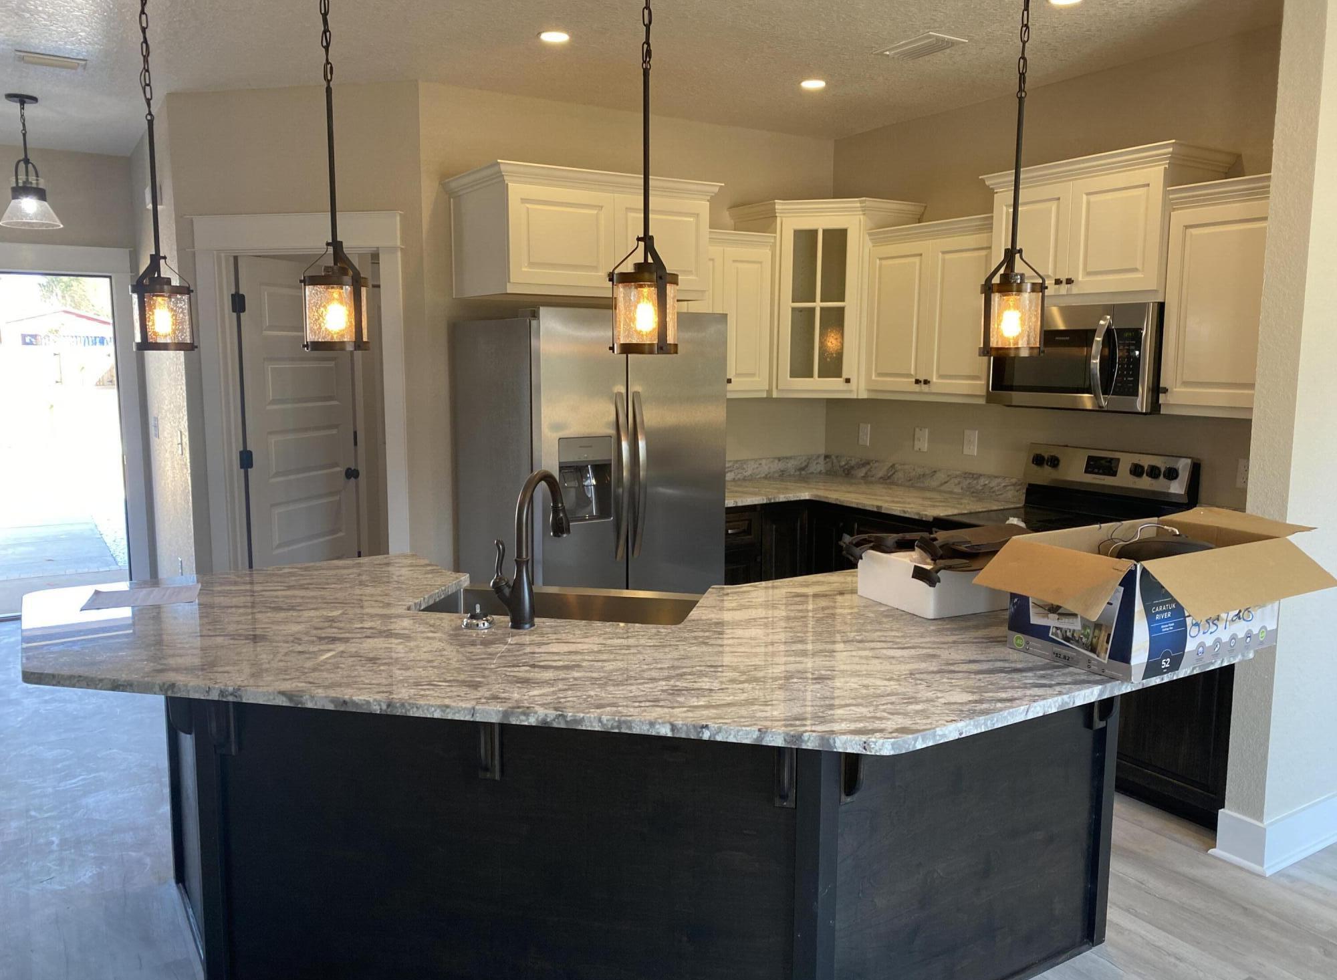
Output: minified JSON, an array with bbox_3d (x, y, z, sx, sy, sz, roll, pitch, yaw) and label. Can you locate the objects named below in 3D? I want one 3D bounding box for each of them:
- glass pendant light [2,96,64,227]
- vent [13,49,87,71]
[{"bbox_3d":[-2.959,-1.515,4.630,0.245,0.580,0.245,-5,9,-31],"label":"glass pendant light"},{"bbox_3d":[-2.515,-1.743,4.099,0.250,0.018,0.190,-4,9,-31],"label":"vent"}]

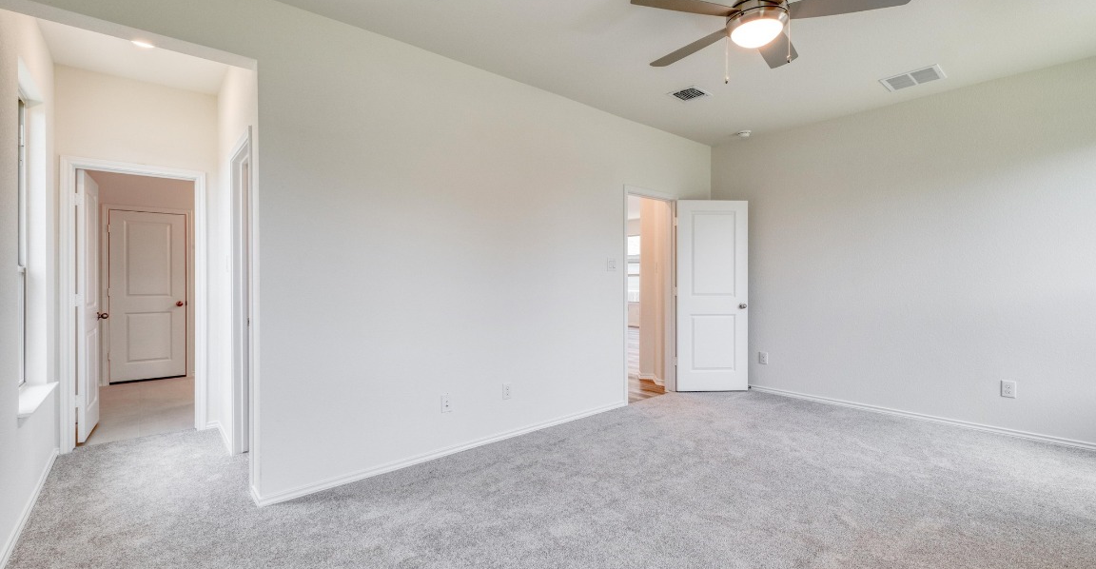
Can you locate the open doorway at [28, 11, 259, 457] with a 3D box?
[{"bbox_3d":[-1.934,-0.007,2.204,0.920,2.360,0.180,0,1,-39],"label":"open doorway"}]

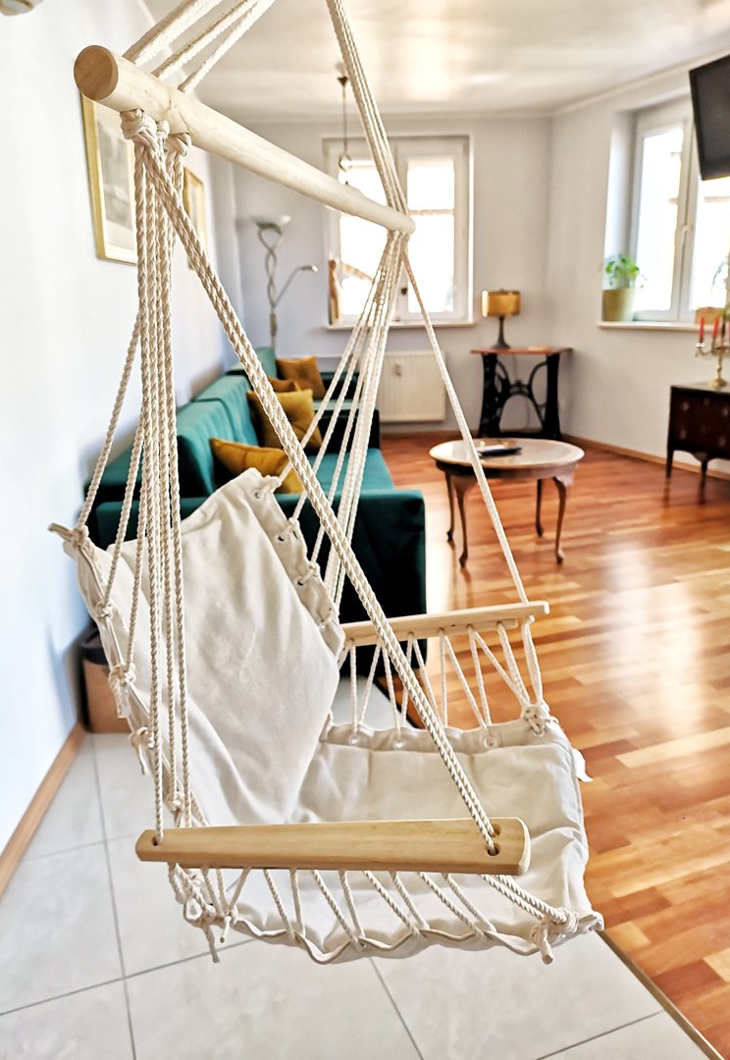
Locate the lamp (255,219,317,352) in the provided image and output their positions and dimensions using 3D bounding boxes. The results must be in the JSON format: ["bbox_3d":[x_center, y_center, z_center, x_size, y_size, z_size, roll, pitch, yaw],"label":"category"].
[{"bbox_3d":[-0.603,-1.585,6.757,0.504,1.835,0.323,-2,16,-3],"label":"lamp"}]

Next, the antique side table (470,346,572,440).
[{"bbox_3d":[1.262,-1.056,6.682,0.706,0.773,0.433,6,18,24],"label":"antique side table"}]

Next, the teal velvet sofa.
[{"bbox_3d":[-0.393,-0.201,3.744,1.058,0.847,2.137,-2,16,-3],"label":"teal velvet sofa"}]

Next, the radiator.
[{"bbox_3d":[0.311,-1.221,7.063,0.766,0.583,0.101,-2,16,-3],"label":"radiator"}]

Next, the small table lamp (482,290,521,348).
[{"bbox_3d":[1.113,-1.717,6.731,0.302,0.469,0.302,-2,16,-3],"label":"small table lamp"}]

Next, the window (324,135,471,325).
[{"bbox_3d":[0.273,-2.456,6.841,1.226,1.450,0.141,-2,16,-3],"label":"window"}]

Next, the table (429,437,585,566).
[{"bbox_3d":[0.685,-0.139,4.058,0.736,0.504,0.736,-2,16,-3],"label":"table"}]

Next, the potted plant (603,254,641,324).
[{"bbox_3d":[1.933,-1.847,6.274,0.302,0.514,0.302,4,17,19],"label":"potted plant"}]

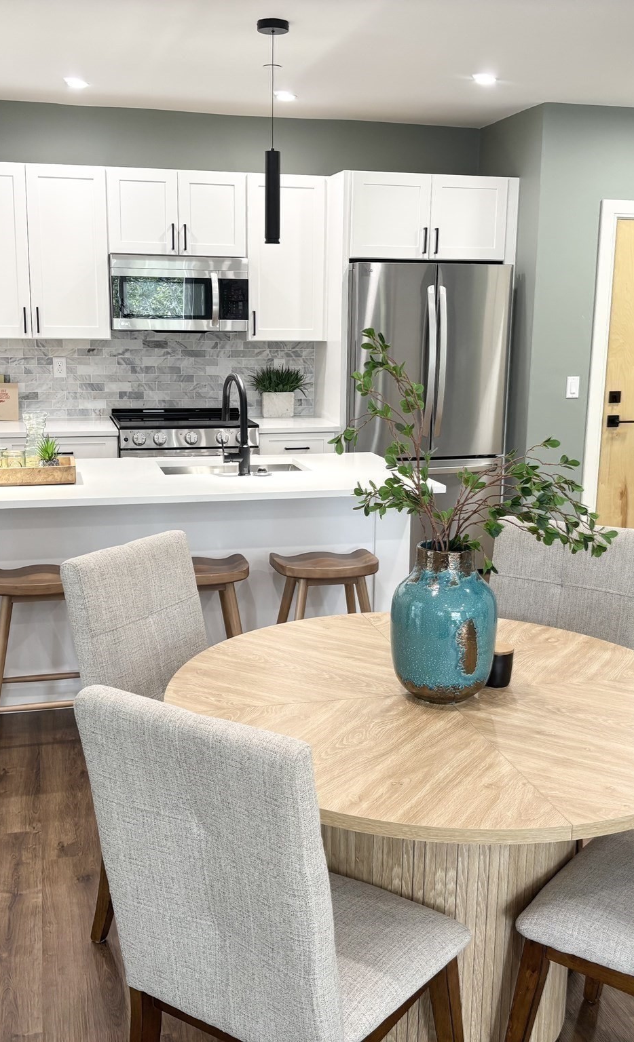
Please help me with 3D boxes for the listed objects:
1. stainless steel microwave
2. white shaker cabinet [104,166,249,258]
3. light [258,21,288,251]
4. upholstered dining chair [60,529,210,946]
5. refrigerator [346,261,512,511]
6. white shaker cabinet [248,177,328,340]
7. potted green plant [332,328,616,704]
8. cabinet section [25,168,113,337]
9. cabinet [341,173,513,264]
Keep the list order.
[{"bbox_3d":[-0.800,-1.291,5.954,0.765,0.412,0.420,-2,12,-15],"label":"stainless steel microwave"},{"bbox_3d":[-0.801,-1.720,5.887,0.765,0.456,0.330,-2,12,-15],"label":"white shaker cabinet"},{"bbox_3d":[-0.177,-1.531,4.155,0.122,0.826,0.122,1,12,0],"label":"light"},{"bbox_3d":[-0.256,0.587,2.596,0.600,1.000,0.485,9,14,32],"label":"upholstered dining chair"},{"bbox_3d":[0.549,-0.579,6.210,0.910,1.785,0.810,-2,12,-15],"label":"refrigerator"},{"bbox_3d":[-0.216,-1.528,6.110,0.460,0.916,0.325,-2,12,-15],"label":"white shaker cabinet"},{"bbox_3d":[0.332,0.003,2.220,0.600,0.785,0.440,1,12,0],"label":"potted green plant"},{"bbox_3d":[-1.374,-1.471,5.776,0.415,0.909,0.330,-2,12,-14],"label":"cabinet section"},{"bbox_3d":[0.544,-1.741,6.069,0.915,0.451,0.630,-2,12,-15],"label":"cabinet"}]

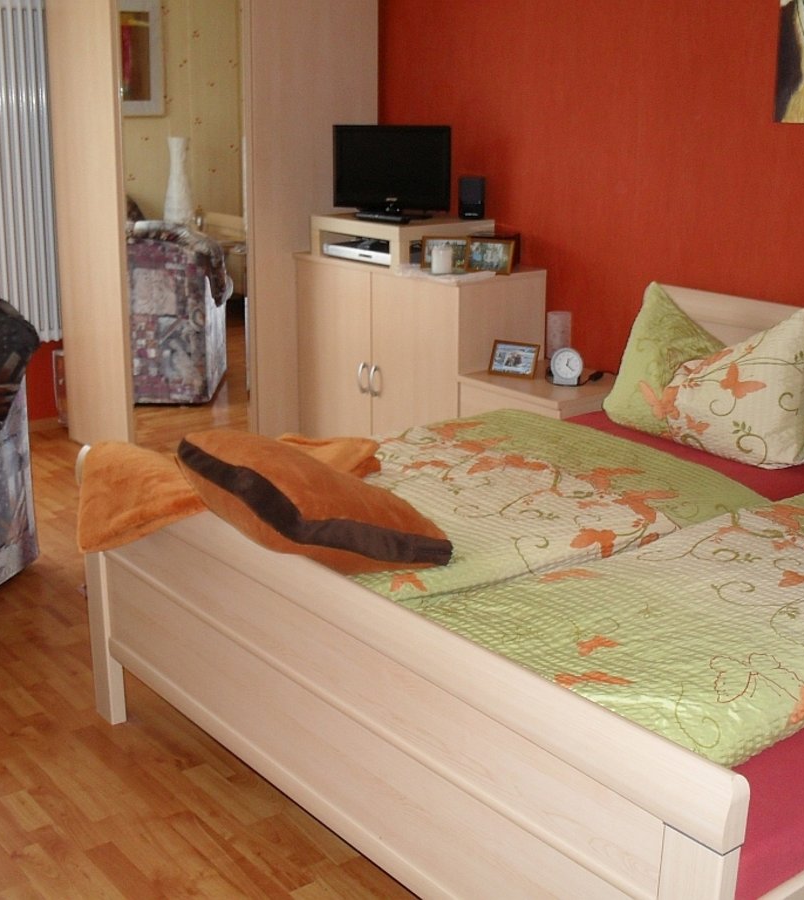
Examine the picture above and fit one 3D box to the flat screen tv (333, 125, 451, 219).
[{"bbox_3d":[-0.039,-1.098,4.786,0.485,0.350,0.160,7,17,20],"label":"flat screen tv"}]

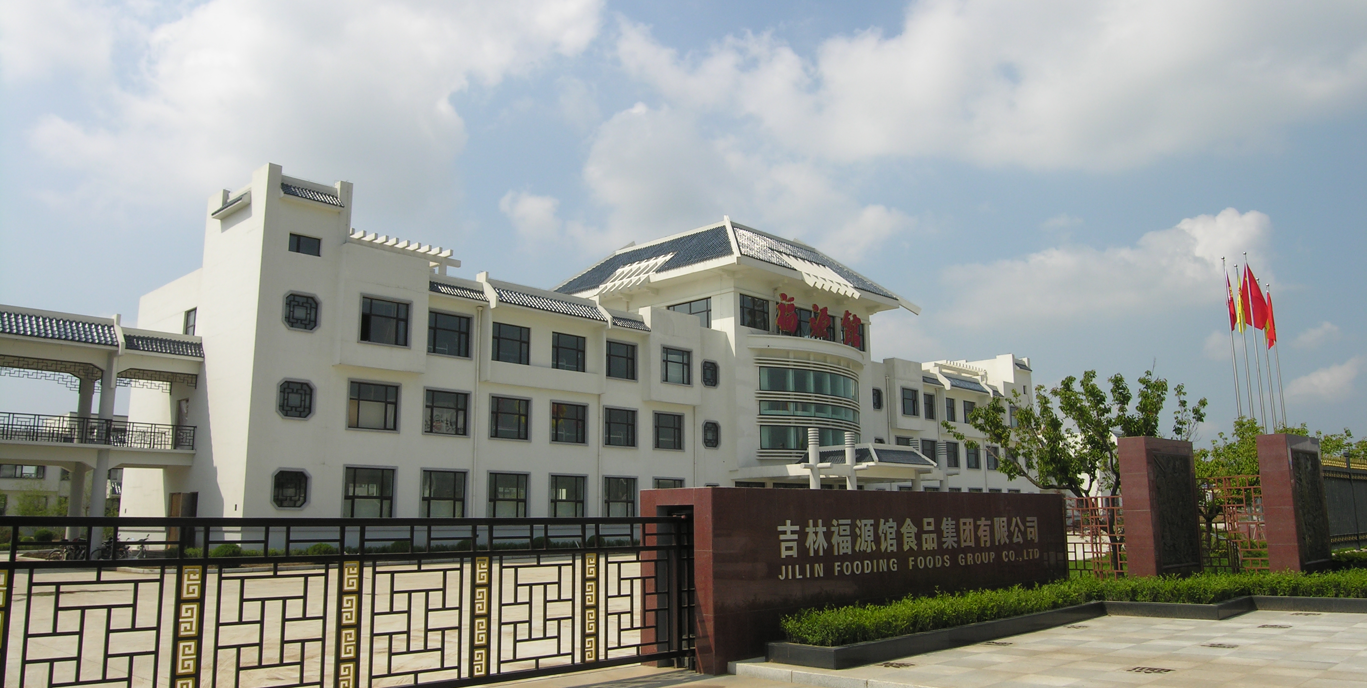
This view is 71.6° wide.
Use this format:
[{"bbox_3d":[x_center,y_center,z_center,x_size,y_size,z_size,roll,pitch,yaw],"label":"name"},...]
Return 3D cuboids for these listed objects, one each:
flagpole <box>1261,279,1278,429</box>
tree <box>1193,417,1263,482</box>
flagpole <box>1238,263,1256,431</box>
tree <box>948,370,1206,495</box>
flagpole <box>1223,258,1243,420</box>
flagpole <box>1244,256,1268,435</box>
[{"bbox_3d":[29.197,3.130,46.908,0.200,13.350,0.200,10,-14,-43],"label":"flagpole"},{"bbox_3d":[16.287,4.479,28.354,4.500,4.500,4.500,0,-10,0],"label":"tree"},{"bbox_3d":[26.454,2.667,44.179,0.200,13.350,0.200,10,-14,-43],"label":"flagpole"},{"bbox_3d":[10.114,3.370,24.280,6.200,5.400,5.800,0,-10,0],"label":"tree"},{"bbox_3d":[25.084,2.435,42.814,0.200,13.350,0.200,10,-14,-43],"label":"flagpole"},{"bbox_3d":[27.810,2.414,45.593,0.200,14.337,0.200,10,-14,-43],"label":"flagpole"}]

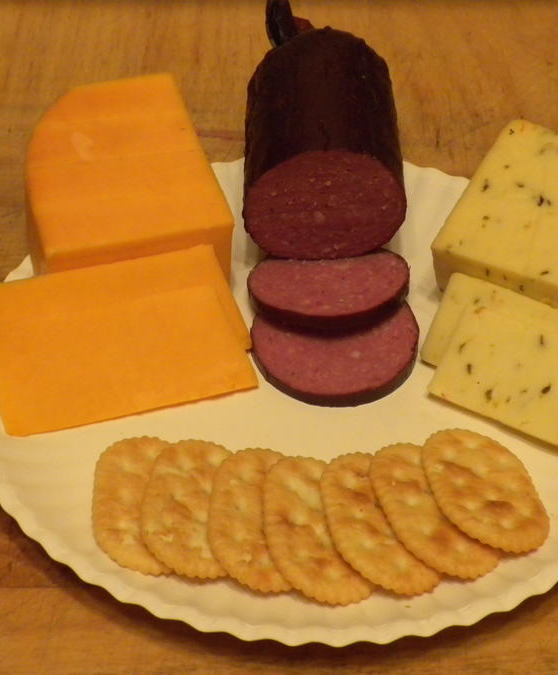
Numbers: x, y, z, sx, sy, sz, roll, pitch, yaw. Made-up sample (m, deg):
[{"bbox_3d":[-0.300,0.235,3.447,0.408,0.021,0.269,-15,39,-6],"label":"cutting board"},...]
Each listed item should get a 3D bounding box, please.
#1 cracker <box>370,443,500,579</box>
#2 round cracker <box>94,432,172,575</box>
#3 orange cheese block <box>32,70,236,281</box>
[{"bbox_3d":[0.047,0.054,0.416,0.037,0.005,0.055,-3,41,-23],"label":"cracker"},{"bbox_3d":[-0.041,0.053,0.422,0.037,0.005,0.055,-3,43,-9],"label":"round cracker"},{"bbox_3d":[-0.061,-0.052,0.498,0.066,0.038,0.081,-12,53,-15],"label":"orange cheese block"}]

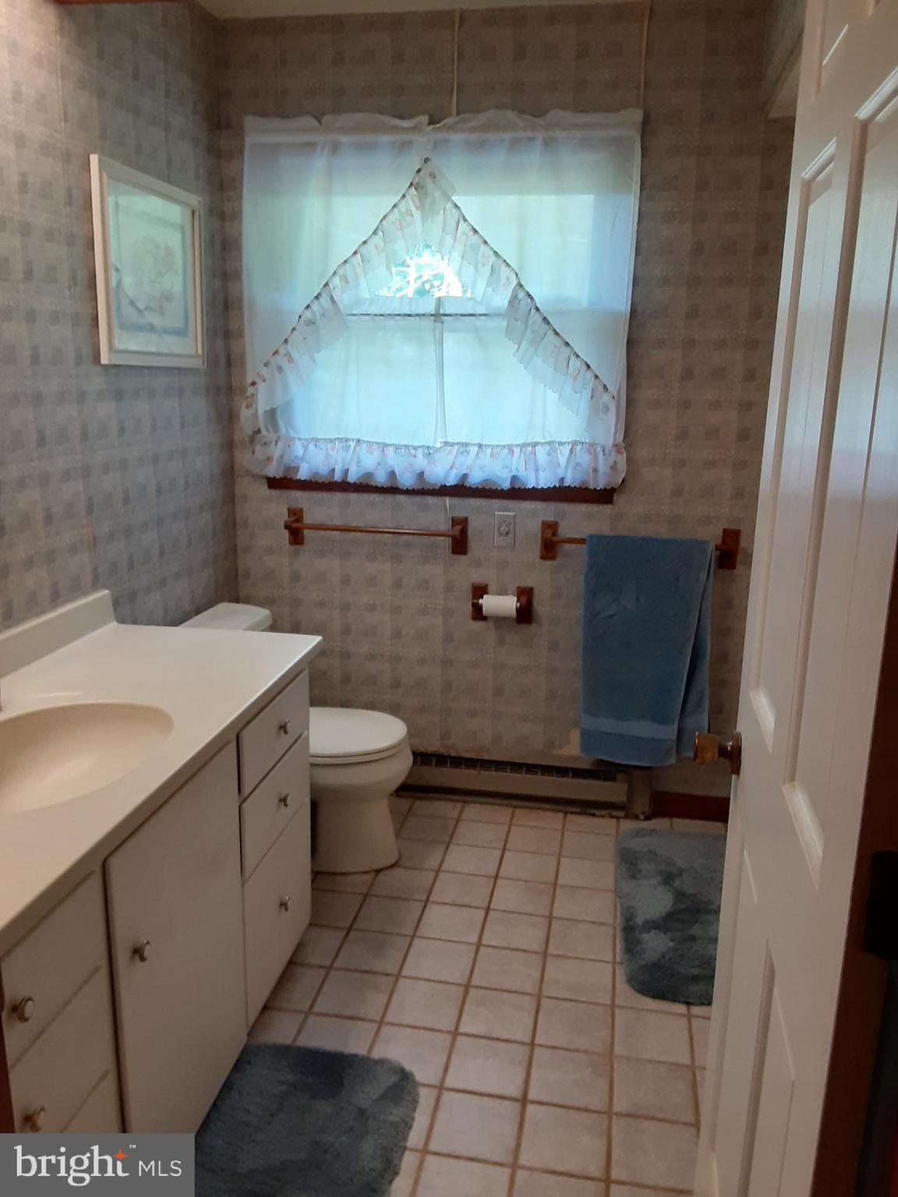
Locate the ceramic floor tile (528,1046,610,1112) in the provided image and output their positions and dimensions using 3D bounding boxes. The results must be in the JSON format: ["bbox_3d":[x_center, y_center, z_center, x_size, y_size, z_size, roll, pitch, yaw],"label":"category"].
[{"bbox_3d":[0.253,1.005,1.951,0.162,0.010,0.162,4,13,10],"label":"ceramic floor tile"}]

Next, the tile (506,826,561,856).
[{"bbox_3d":[0.271,0.773,2.965,0.162,0.010,0.162,4,13,10],"label":"tile"}]

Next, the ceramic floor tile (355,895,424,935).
[{"bbox_3d":[-0.161,0.870,2.551,0.163,0.010,0.157,4,14,10],"label":"ceramic floor tile"}]

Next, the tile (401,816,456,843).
[{"bbox_3d":[-0.066,0.752,3.023,0.162,0.010,0.162,4,13,10],"label":"tile"}]

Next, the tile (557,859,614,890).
[{"bbox_3d":[0.396,0.795,2.684,0.156,0.010,0.156,3,13,10],"label":"tile"}]

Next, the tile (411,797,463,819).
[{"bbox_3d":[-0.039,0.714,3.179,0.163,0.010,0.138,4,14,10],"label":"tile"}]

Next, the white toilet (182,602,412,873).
[{"bbox_3d":[-0.448,0.431,2.810,0.690,0.695,0.500,4,13,10],"label":"white toilet"}]

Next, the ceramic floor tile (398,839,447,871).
[{"bbox_3d":[-0.097,0.789,2.859,0.162,0.010,0.162,4,13,10],"label":"ceramic floor tile"}]

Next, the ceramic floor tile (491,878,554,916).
[{"bbox_3d":[0.204,0.829,2.581,0.158,0.010,0.158,3,13,10],"label":"ceramic floor tile"}]

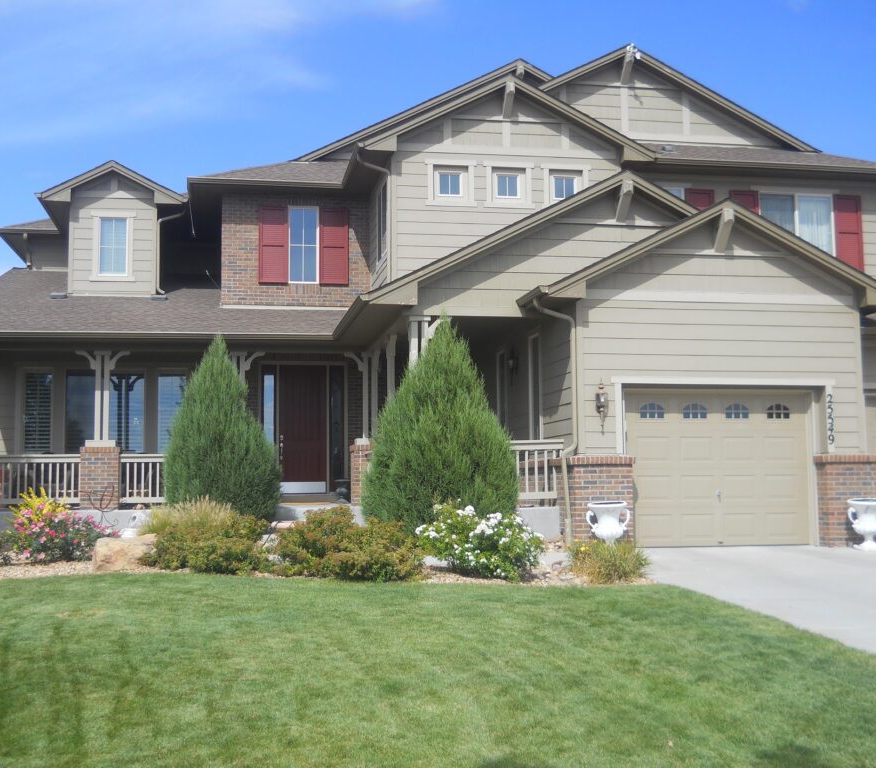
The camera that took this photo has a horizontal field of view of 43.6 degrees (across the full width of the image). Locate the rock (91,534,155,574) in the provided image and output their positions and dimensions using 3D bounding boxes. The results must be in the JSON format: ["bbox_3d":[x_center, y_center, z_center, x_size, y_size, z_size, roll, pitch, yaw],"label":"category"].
[{"bbox_3d":[-4.180,2.243,14.643,0.880,0.500,0.600,0,-5,-11],"label":"rock"}]

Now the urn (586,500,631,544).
[{"bbox_3d":[2.203,1.859,14.131,0.570,0.660,0.540,0,-5,-11],"label":"urn"}]

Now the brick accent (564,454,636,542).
[{"bbox_3d":[2.151,1.608,14.757,0.930,1.280,0.520,0,-5,-11],"label":"brick accent"}]

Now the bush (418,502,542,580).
[{"bbox_3d":[0.467,1.715,12.340,1.400,0.820,1.250,0,-5,-11],"label":"bush"}]

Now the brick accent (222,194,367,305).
[{"bbox_3d":[-2.755,-2.607,21.220,2.860,2.250,0.250,0,-5,-11],"label":"brick accent"}]

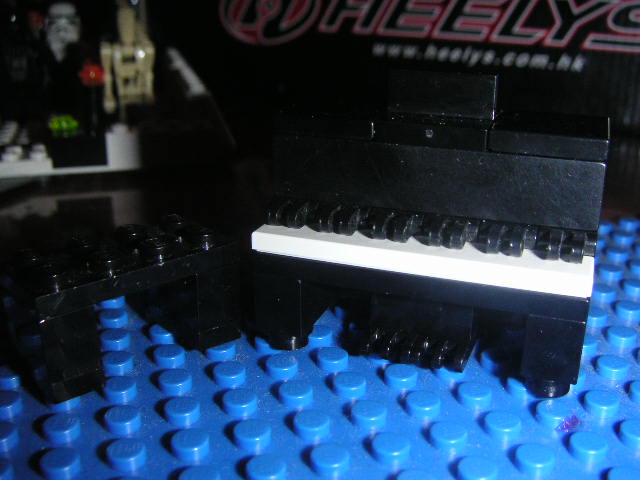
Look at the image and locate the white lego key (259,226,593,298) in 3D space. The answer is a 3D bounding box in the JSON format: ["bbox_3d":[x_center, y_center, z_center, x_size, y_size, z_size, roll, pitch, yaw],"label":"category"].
[{"bbox_3d":[0.014,0.002,0.101,0.048,0.003,0.008,8,21,19],"label":"white lego key"}]

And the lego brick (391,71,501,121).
[{"bbox_3d":[0.018,-0.022,0.105,0.016,0.006,0.002,8,21,19],"label":"lego brick"}]

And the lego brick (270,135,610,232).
[{"bbox_3d":[0.017,-0.010,0.105,0.048,0.010,0.010,8,21,19],"label":"lego brick"}]

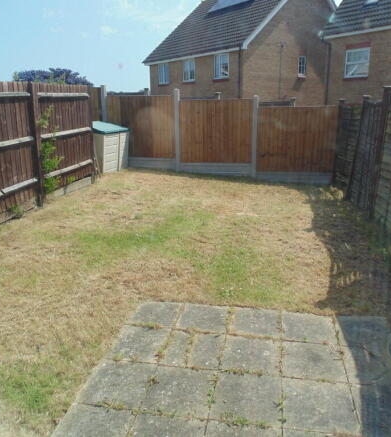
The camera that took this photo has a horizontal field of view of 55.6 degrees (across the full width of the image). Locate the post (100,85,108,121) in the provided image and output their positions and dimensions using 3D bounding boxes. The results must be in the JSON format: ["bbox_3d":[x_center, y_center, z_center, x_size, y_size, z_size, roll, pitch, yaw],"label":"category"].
[{"bbox_3d":[-2.257,-2.266,9.201,0.120,1.954,0.120,2,17,7],"label":"post"}]

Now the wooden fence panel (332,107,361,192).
[{"bbox_3d":[3.058,-1.400,7.552,0.060,1.719,1.390,3,17,10],"label":"wooden fence panel"}]

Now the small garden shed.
[{"bbox_3d":[-2.174,-1.701,8.797,0.653,1.122,0.989,8,19,25],"label":"small garden shed"}]

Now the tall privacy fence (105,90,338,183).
[{"bbox_3d":[0.494,-1.937,8.811,5.727,2.117,0.100,2,17,7],"label":"tall privacy fence"}]

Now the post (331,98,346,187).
[{"bbox_3d":[3.182,-1.658,8.239,0.110,1.904,0.110,2,17,9],"label":"post"}]

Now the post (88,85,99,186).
[{"bbox_3d":[-2.130,-1.711,7.666,0.100,1.983,0.100,3,17,11],"label":"post"}]

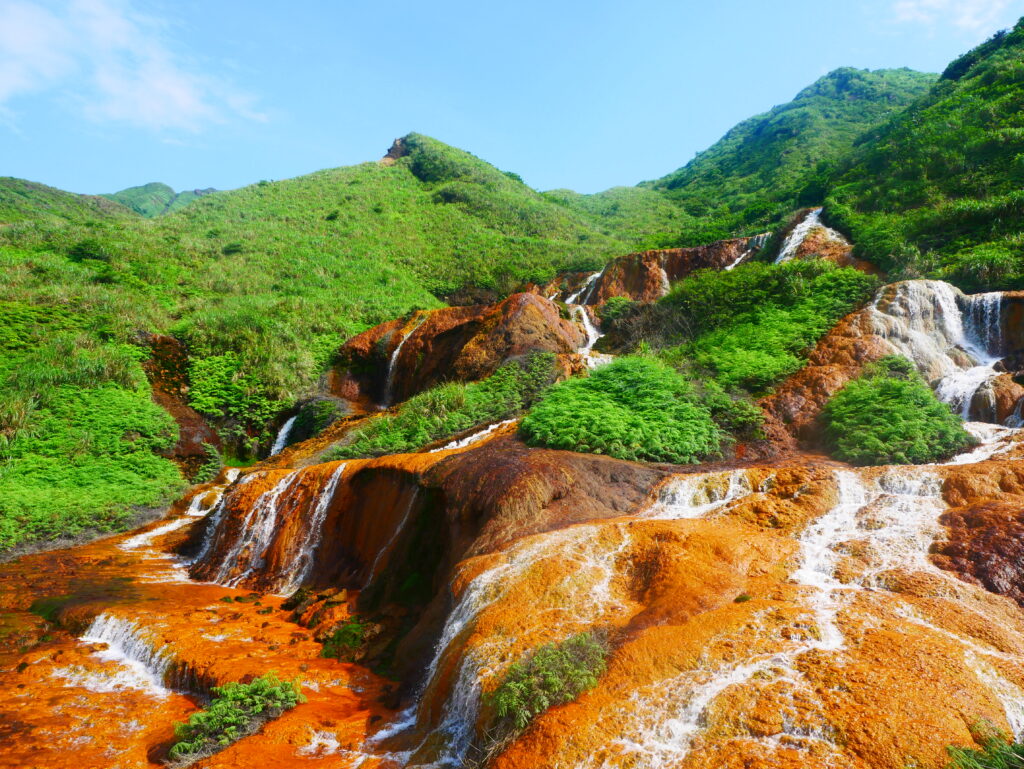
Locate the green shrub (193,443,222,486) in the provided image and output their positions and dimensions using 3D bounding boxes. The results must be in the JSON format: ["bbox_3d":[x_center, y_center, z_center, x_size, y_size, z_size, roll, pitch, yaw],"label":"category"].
[{"bbox_3d":[-6.645,1.724,15.500,0.600,0.880,0.550,0,-2,0],"label":"green shrub"}]

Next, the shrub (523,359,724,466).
[{"bbox_3d":[2.391,0.601,15.800,4.200,2.150,2.900,0,-2,0],"label":"shrub"}]

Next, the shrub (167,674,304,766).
[{"bbox_3d":[-3.491,4.283,9.000,0.850,0.550,1.750,-2,-3,38],"label":"shrub"}]

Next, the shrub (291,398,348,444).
[{"bbox_3d":[-4.718,0.912,17.500,1.350,1.050,1.100,0,-2,0],"label":"shrub"}]

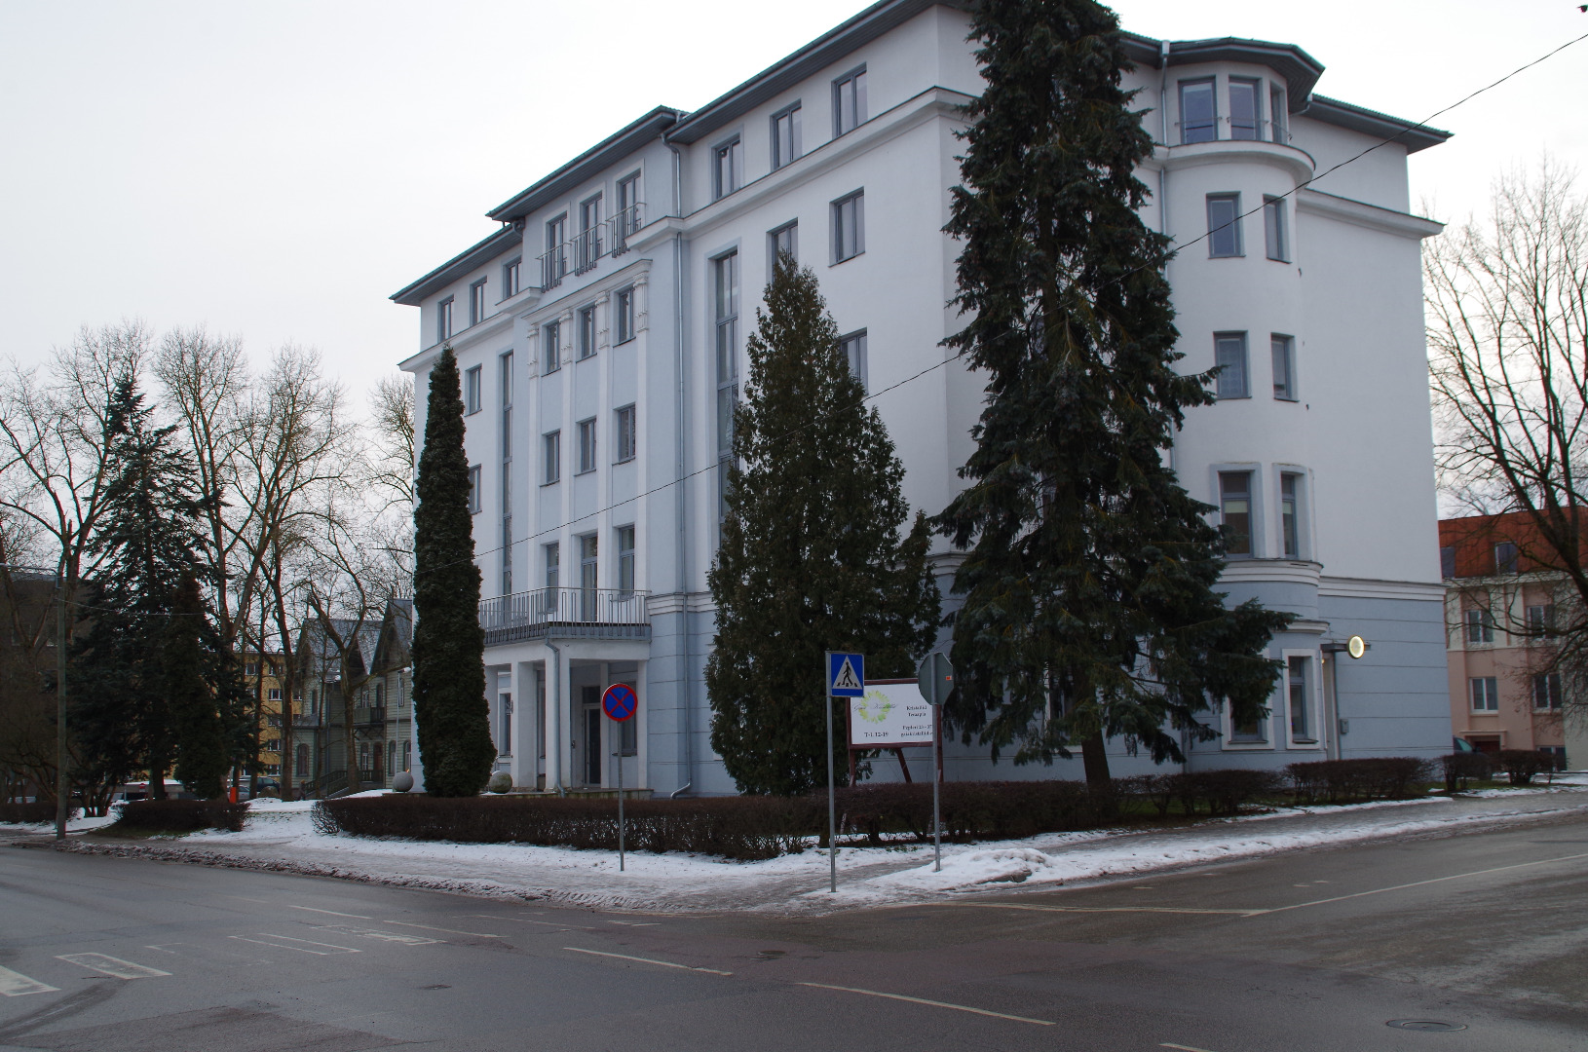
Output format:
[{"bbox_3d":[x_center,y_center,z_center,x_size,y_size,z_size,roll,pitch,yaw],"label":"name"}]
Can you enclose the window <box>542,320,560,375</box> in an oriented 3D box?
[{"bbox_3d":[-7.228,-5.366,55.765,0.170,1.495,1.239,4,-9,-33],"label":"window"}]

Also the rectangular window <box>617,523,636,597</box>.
[{"bbox_3d":[-4.461,0.977,49.962,0.200,1.999,1.178,4,-9,-33],"label":"rectangular window"}]

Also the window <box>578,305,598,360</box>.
[{"bbox_3d":[-5.864,-5.485,52.788,0.200,1.499,1.297,4,-9,-33],"label":"window"}]

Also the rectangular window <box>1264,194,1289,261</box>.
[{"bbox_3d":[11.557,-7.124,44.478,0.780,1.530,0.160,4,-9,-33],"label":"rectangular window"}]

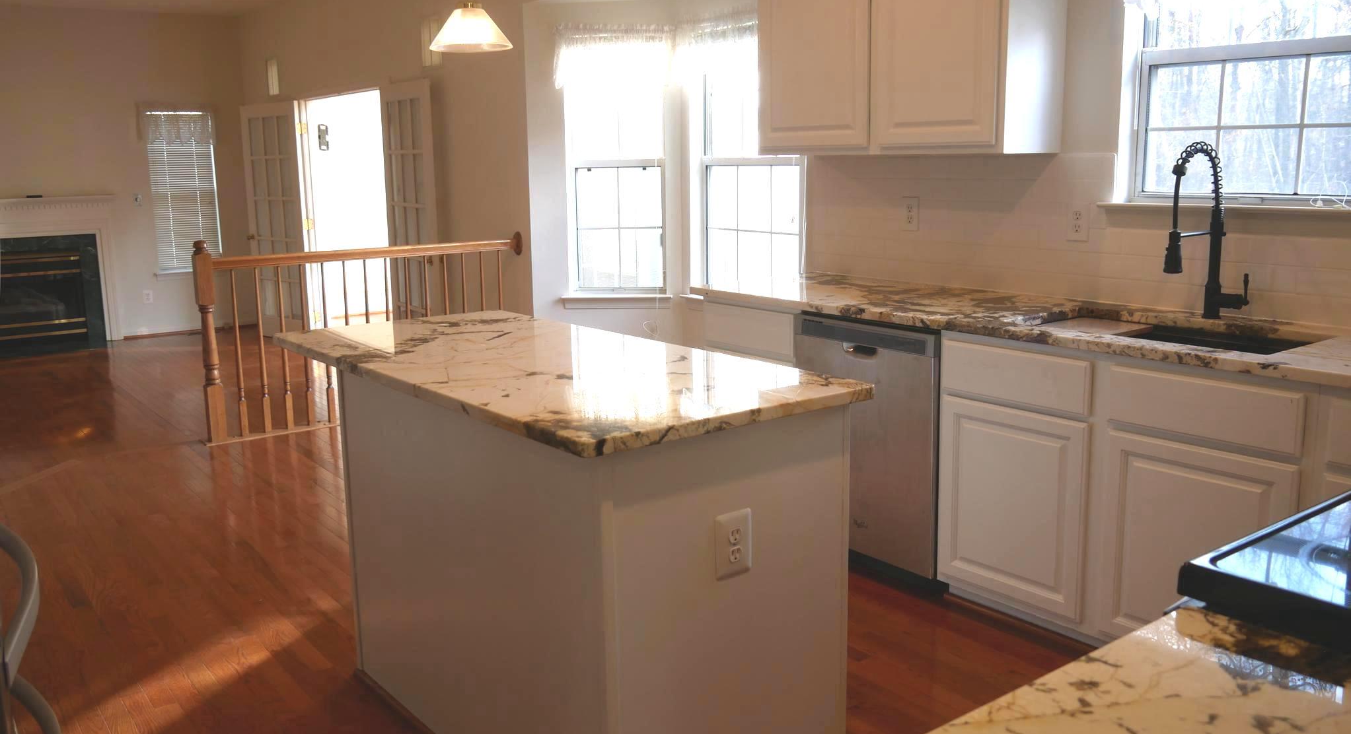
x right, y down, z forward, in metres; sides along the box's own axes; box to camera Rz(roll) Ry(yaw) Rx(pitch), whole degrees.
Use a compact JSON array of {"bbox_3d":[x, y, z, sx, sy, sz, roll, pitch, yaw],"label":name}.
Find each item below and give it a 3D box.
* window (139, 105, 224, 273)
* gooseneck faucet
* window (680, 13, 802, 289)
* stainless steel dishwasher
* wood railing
[{"bbox_3d":[-4.357,-1.564,9.758,0.620,1.420,0.120,-9,14,-37],"label":"window"},{"bbox_3d":[1.466,-0.365,2.999,0.290,0.500,0.135,-9,14,-37],"label":"gooseneck faucet"},{"bbox_3d":[0.342,-1.066,5.633,0.130,1.480,0.870,-9,14,-37],"label":"window"},{"bbox_3d":[0.827,0.233,3.717,0.600,0.820,0.600,-9,14,-37],"label":"stainless steel dishwasher"},{"bbox_3d":[-1.654,-0.220,5.979,1.840,1.020,0.100,-9,14,-37],"label":"wood railing"}]

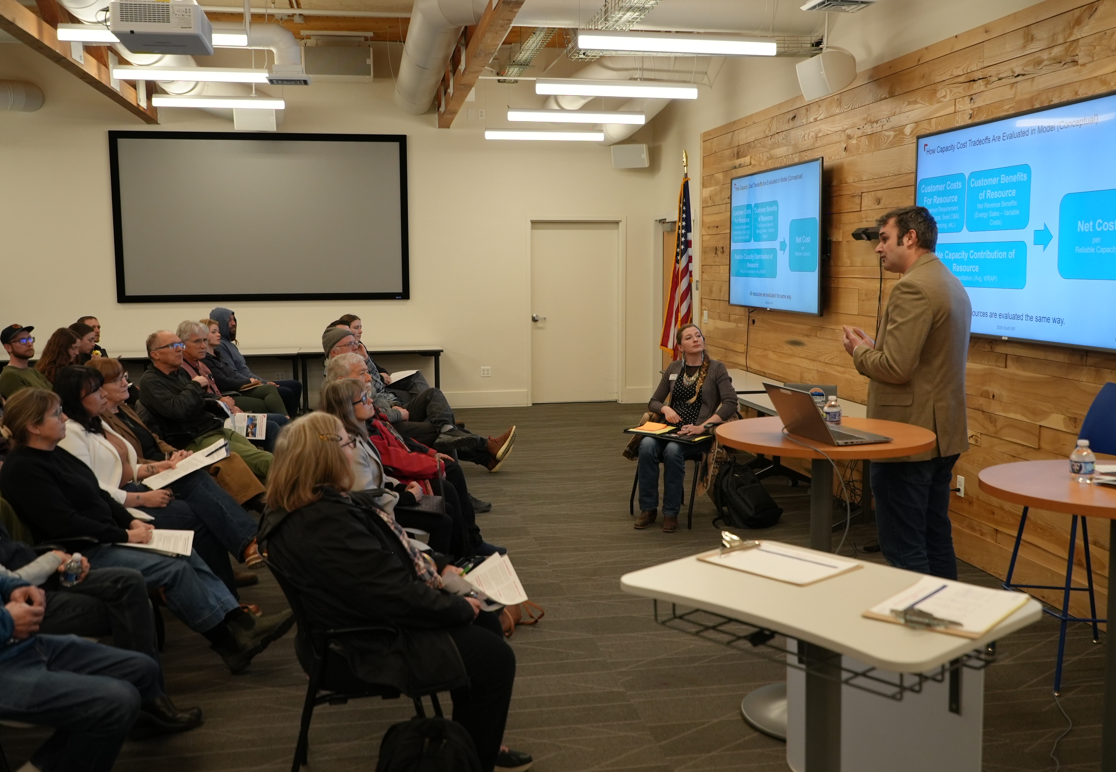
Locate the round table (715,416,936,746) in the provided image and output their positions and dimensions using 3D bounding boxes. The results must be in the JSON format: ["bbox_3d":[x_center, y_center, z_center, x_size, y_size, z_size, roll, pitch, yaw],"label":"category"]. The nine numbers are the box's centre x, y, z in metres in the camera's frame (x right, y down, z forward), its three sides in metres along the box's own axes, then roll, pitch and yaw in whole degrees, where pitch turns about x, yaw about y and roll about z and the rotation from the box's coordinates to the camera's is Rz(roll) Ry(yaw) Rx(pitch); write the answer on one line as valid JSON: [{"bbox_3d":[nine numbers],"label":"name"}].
[{"bbox_3d":[0.963,0.695,3.893,0.775,1.068,0.775,0,7,0],"label":"round table"}]

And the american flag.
[{"bbox_3d":[1.077,-1.044,9.650,0.310,1.720,0.280,0,7,0],"label":"american flag"}]

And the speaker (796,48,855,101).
[{"bbox_3d":[1.776,-2.040,6.919,0.240,0.260,0.390,-19,9,-8],"label":"speaker"}]

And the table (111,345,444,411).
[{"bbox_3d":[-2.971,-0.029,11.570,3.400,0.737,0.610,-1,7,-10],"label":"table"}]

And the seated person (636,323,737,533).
[{"bbox_3d":[0.850,0.241,6.863,0.530,1.270,0.780,2,7,21],"label":"seated person"}]

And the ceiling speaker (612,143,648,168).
[{"bbox_3d":[0.808,-2.571,11.850,0.375,0.270,0.210,2,31,17],"label":"ceiling speaker"}]

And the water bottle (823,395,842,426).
[{"bbox_3d":[1.028,0.091,3.963,0.067,0.115,0.067,-1,7,-10],"label":"water bottle"}]

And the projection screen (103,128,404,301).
[{"bbox_3d":[-3.214,-1.837,11.574,3.130,1.815,0.070,-1,7,-10],"label":"projection screen"}]

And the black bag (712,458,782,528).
[{"bbox_3d":[1.214,0.650,6.841,0.310,0.440,0.220,-6,-19,-40],"label":"black bag"}]

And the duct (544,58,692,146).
[{"bbox_3d":[0.520,-3.027,11.095,1.100,0.660,1.600,-1,7,-10],"label":"duct"}]

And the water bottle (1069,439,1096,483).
[{"bbox_3d":[1.472,0.211,2.969,0.063,0.116,0.063,0,7,0],"label":"water bottle"}]

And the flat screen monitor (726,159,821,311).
[{"bbox_3d":[1.684,-1.134,8.252,0.065,1.090,1.890,-1,7,-10],"label":"flat screen monitor"}]

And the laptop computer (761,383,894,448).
[{"bbox_3d":[0.927,0.090,3.668,0.325,0.187,0.313,-3,7,-19],"label":"laptop computer"}]

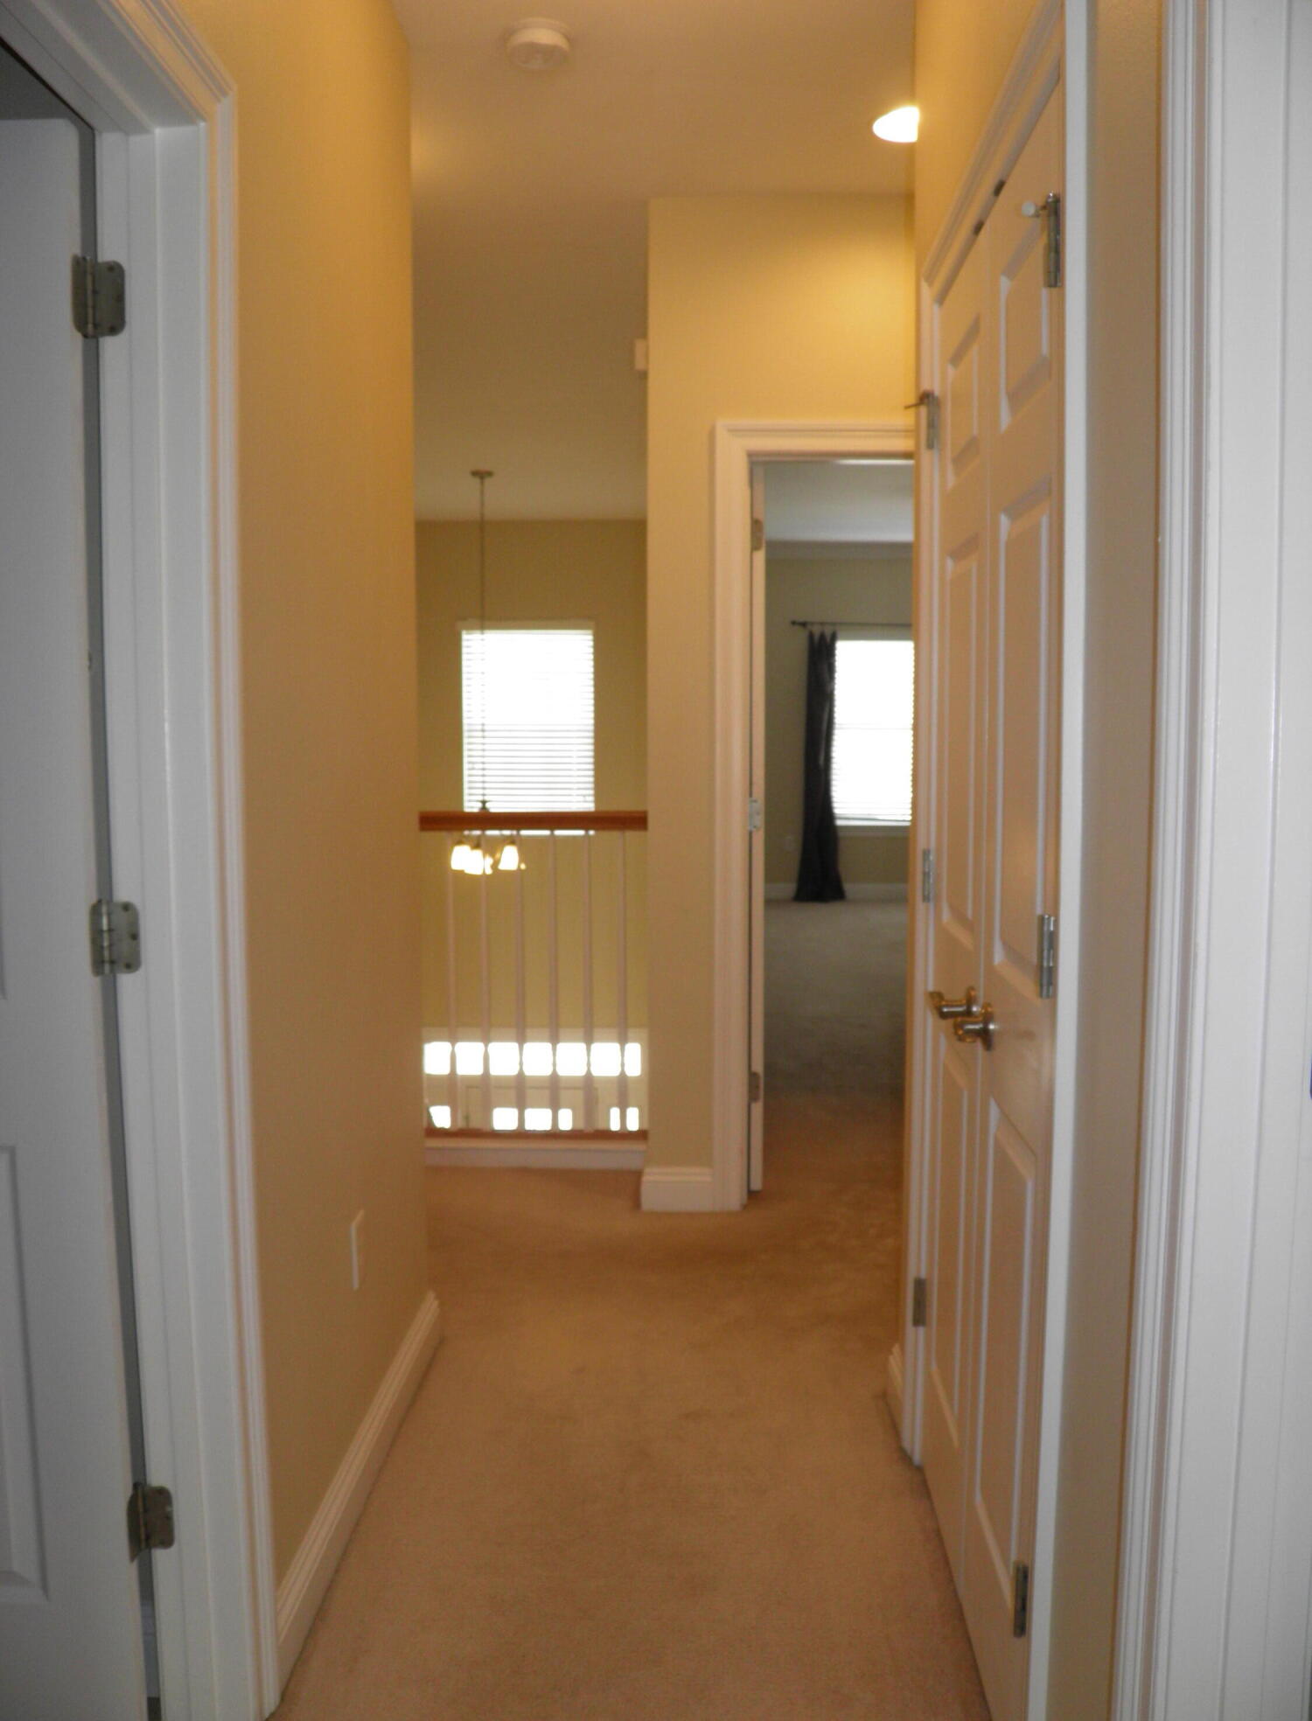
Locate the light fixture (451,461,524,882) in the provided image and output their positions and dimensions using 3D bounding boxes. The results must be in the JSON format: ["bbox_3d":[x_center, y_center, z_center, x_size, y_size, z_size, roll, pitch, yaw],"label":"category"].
[{"bbox_3d":[-0.887,-0.975,7.545,0.410,2.150,0.410,0,5,2],"label":"light fixture"}]

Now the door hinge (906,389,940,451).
[{"bbox_3d":[0.443,-0.732,2.349,0.052,0.100,0.030,0,5,2],"label":"door hinge"}]

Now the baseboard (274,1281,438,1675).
[{"bbox_3d":[-0.485,1.015,2.467,0.018,0.115,1.130,0,5,2],"label":"baseboard"}]

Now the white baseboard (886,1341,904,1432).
[{"bbox_3d":[0.451,0.991,2.674,0.016,0.115,0.190,0,5,2],"label":"white baseboard"}]

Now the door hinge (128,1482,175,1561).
[{"bbox_3d":[-0.635,0.833,1.784,0.053,0.090,0.046,0,5,2],"label":"door hinge"}]

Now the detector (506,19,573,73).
[{"bbox_3d":[-0.230,-1.605,2.788,0.138,0.043,0.138,0,5,2],"label":"detector"}]

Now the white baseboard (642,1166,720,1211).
[{"bbox_3d":[0.062,0.895,3.863,0.210,0.115,0.018,0,5,2],"label":"white baseboard"}]

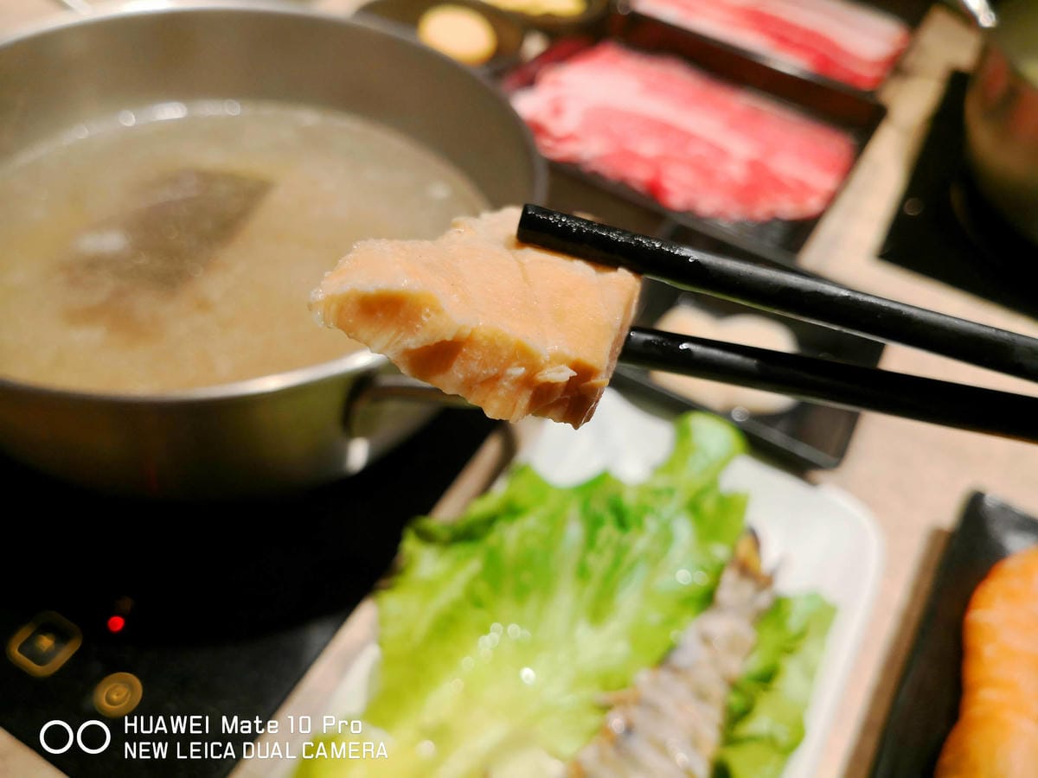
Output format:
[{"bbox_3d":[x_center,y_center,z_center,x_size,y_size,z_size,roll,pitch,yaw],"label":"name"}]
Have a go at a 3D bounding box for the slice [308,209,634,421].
[{"bbox_3d":[-0.007,-0.014,0.150,0.053,0.015,0.033,16,44,14],"label":"slice"}]

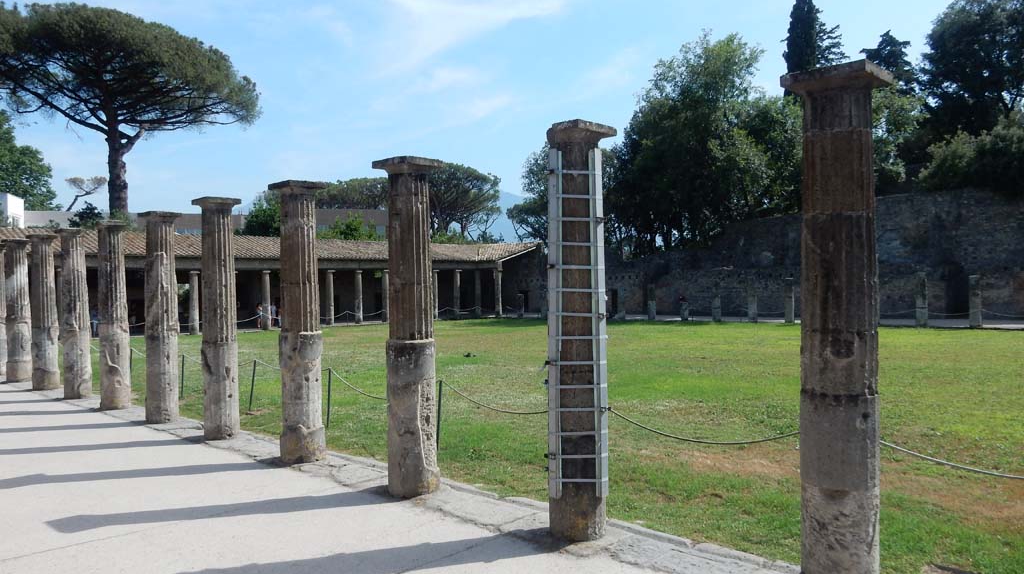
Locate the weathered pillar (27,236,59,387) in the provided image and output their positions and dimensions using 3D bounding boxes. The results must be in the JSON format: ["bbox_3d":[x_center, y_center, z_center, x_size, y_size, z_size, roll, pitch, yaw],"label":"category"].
[{"bbox_3d":[-10.270,0.558,16.225,0.485,3.340,0.485,-1,0,43],"label":"weathered pillar"}]

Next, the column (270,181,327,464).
[{"bbox_3d":[-2.567,0.420,9.022,0.485,3.340,0.485,-1,0,43],"label":"column"}]

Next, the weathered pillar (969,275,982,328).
[{"bbox_3d":[24.443,0.726,38.956,0.562,2.749,0.562,0,1,43],"label":"weathered pillar"}]

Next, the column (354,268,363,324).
[{"bbox_3d":[-9.854,0.675,47.602,0.485,3.390,0.485,-1,0,0],"label":"column"}]

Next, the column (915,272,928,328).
[{"bbox_3d":[22.529,0.659,40.635,0.562,2.945,0.562,0,1,43],"label":"column"}]

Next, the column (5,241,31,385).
[{"bbox_3d":[-13.645,0.679,20.489,0.578,3.850,0.578,0,1,43],"label":"column"}]

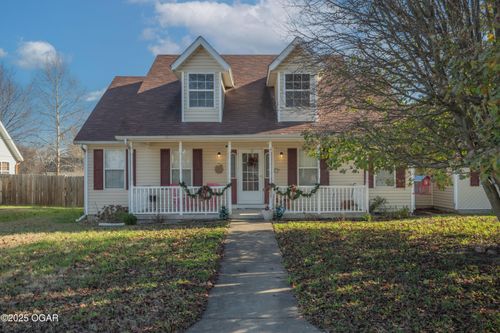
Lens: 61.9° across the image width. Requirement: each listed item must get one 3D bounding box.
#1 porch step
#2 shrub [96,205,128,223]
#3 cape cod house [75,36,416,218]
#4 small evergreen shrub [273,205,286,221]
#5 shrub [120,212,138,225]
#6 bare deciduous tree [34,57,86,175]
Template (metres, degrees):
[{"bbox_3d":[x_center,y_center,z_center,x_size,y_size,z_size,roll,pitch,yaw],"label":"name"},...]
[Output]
[{"bbox_3d":[-0.040,1.638,13.939,1.250,0.200,0.750,0,0,-1],"label":"porch step"},{"bbox_3d":[-4.677,1.540,14.239,1.100,0.620,0.950,0,0,-1],"label":"shrub"},{"bbox_3d":[0.019,-2.140,19.314,12.700,7.800,12.000,0,0,-1],"label":"cape cod house"},{"bbox_3d":[0.976,1.488,13.490,0.440,0.500,0.440,0,0,-1],"label":"small evergreen shrub"},{"bbox_3d":[-3.881,1.649,13.438,0.580,0.410,0.560,0,0,-1],"label":"shrub"},{"bbox_3d":[-16.402,-3.541,36.025,4.700,12.200,4.600,0,0,-1],"label":"bare deciduous tree"}]

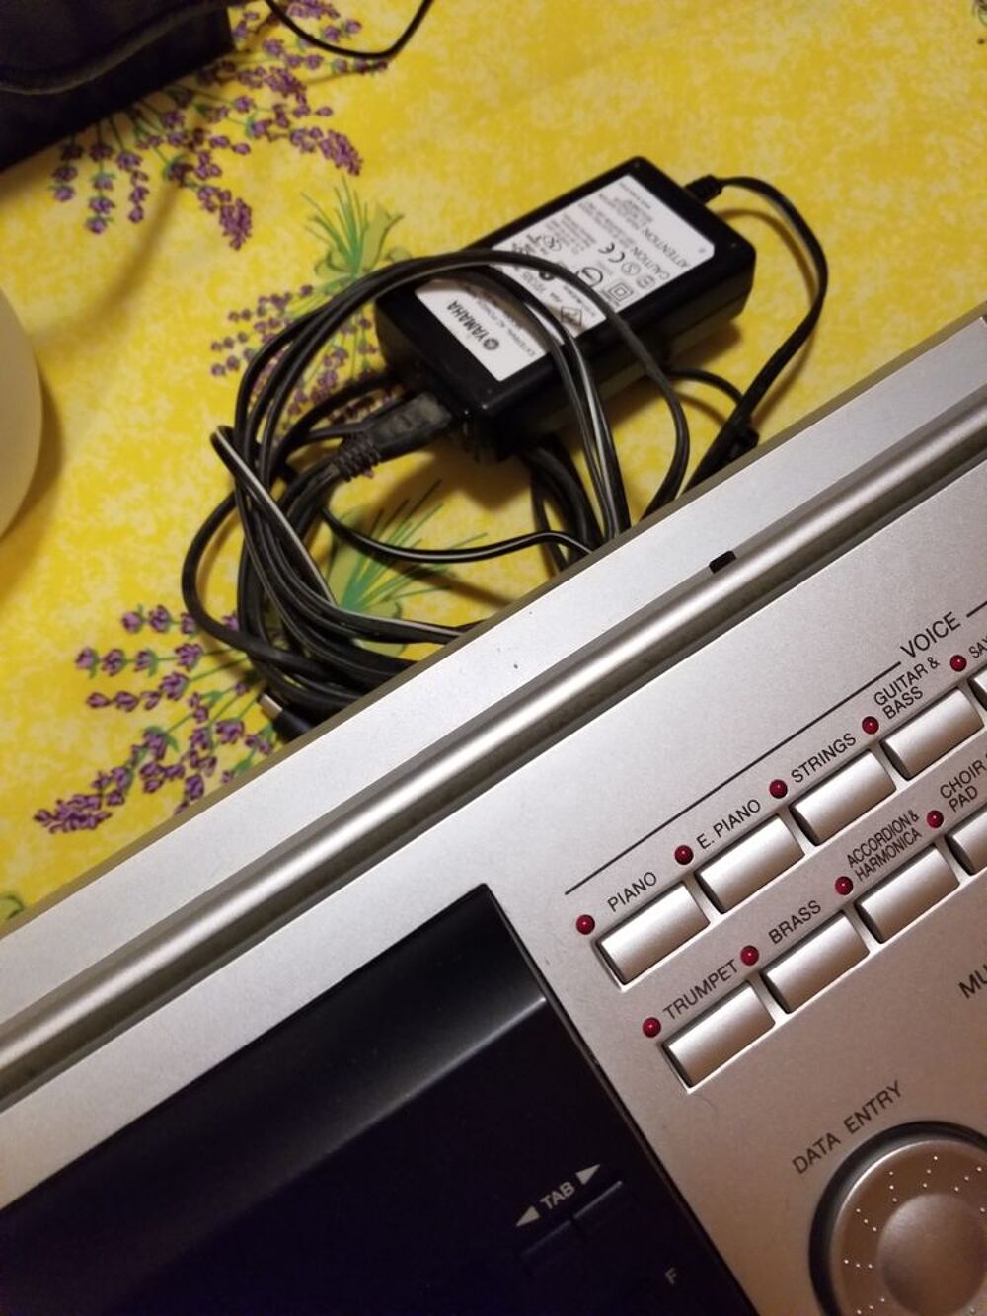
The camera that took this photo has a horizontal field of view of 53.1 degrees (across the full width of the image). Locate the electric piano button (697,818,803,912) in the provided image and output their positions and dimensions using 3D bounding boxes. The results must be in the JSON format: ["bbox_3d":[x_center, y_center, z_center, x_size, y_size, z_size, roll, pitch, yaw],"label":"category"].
[{"bbox_3d":[0.042,0.033,0.159,0.016,0.004,0.008,-33,86,-9],"label":"electric piano button"}]

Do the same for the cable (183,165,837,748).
[{"bbox_3d":[0.015,-0.076,0.309,0.250,0.056,0.142,-32,66,-9],"label":"cable"}]

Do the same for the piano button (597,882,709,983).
[{"bbox_3d":[0.025,0.044,0.156,0.016,0.004,0.008,-33,86,-9],"label":"piano button"}]

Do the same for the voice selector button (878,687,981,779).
[{"bbox_3d":[0.074,0.013,0.165,0.016,0.004,0.008,-33,86,-9],"label":"voice selector button"}]

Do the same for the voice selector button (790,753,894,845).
[{"bbox_3d":[0.058,0.023,0.162,0.016,0.004,0.008,-33,86,-9],"label":"voice selector button"}]

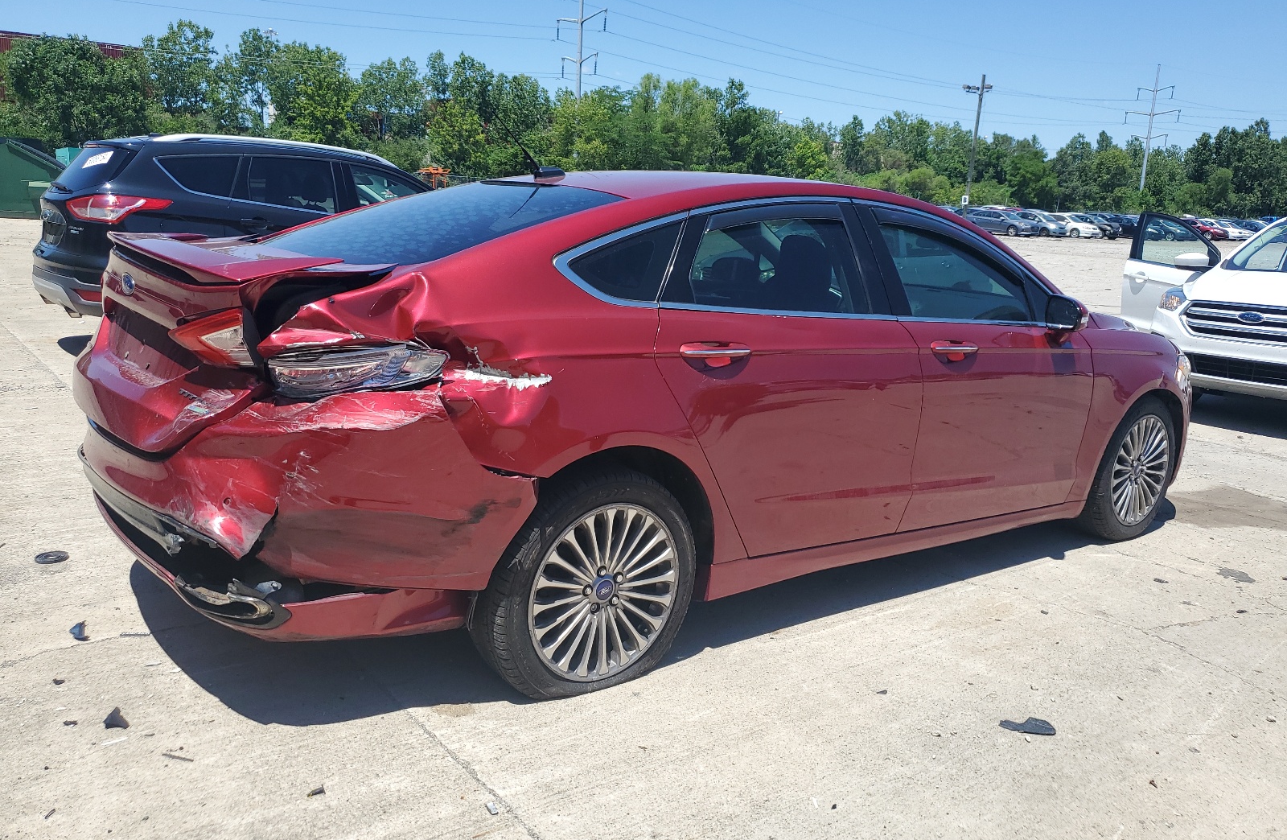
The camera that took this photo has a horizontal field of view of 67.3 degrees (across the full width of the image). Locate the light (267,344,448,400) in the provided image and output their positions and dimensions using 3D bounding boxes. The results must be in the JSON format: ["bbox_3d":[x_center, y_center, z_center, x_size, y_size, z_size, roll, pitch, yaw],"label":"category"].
[{"bbox_3d":[-0.665,-0.124,2.263,0.420,0.130,0.130,3,12,0],"label":"light"}]

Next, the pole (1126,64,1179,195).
[{"bbox_3d":[79.516,-42.837,152.771,1.000,24.970,8.400,-7,16,-36],"label":"pole"}]

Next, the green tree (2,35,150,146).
[{"bbox_3d":[-23.362,-12.336,40.000,6.200,7.200,6.000,-5,14,-30],"label":"green tree"}]

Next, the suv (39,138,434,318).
[{"bbox_3d":[-2.983,-1.617,8.840,1.850,1.690,4.520,15,17,43],"label":"suv"}]

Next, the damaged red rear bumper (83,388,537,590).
[{"bbox_3d":[-1.136,0.031,2.802,0.840,0.520,1.860,-5,14,-36],"label":"damaged red rear bumper"}]

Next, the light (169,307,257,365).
[{"bbox_3d":[-1.004,-0.189,2.253,0.300,0.160,0.120,11,15,32],"label":"light"}]

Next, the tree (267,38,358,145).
[{"bbox_3d":[-17.123,-15.080,49.936,4.700,8.440,4.700,-1,13,-17],"label":"tree"}]

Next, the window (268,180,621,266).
[{"bbox_3d":[-0.651,-0.641,3.056,0.790,0.120,1.250,-26,26,-30],"label":"window"}]

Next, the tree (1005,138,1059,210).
[{"bbox_3d":[36.901,-22.647,92.956,4.900,8.610,4.900,8,14,22],"label":"tree"}]

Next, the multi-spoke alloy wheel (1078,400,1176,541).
[{"bbox_3d":[2.126,0.202,4.339,0.667,0.665,0.235,-6,15,-36],"label":"multi-spoke alloy wheel"}]

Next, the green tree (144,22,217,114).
[{"bbox_3d":[-20.507,-13.709,43.000,3.400,8.300,3.400,-3,14,-25],"label":"green tree"}]

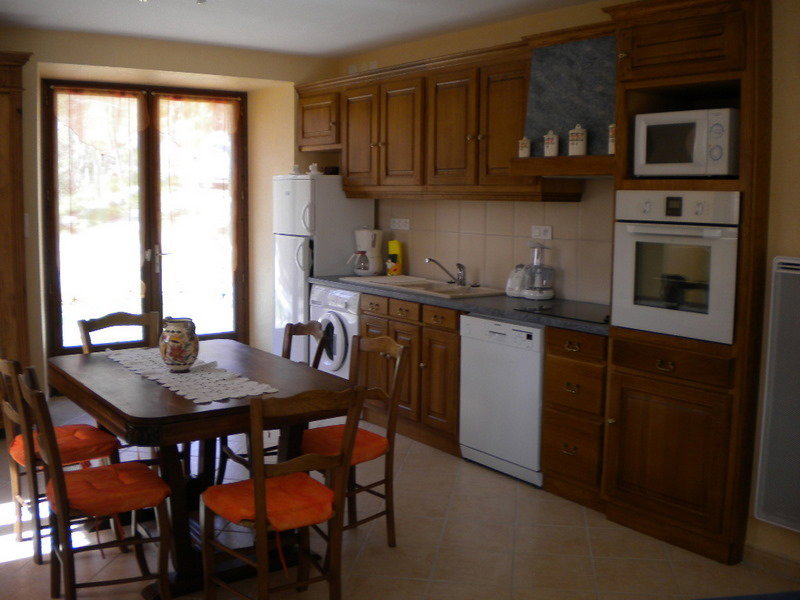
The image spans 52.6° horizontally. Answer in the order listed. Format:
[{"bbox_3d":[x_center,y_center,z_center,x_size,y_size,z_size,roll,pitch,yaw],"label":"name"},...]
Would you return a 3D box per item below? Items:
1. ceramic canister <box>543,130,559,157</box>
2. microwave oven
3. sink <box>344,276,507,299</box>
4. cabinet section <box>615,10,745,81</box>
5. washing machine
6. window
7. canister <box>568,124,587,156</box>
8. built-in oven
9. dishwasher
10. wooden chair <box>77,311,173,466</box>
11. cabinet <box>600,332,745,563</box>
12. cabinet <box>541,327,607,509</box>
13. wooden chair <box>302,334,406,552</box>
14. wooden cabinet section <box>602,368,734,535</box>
[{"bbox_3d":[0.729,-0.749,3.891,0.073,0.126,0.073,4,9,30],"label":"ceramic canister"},{"bbox_3d":[1.272,-0.634,3.382,0.350,0.274,0.450,-5,9,-37],"label":"microwave oven"},{"bbox_3d":[0.149,-0.015,5.043,0.481,0.154,1.146,-7,10,-37],"label":"sink"},{"bbox_3d":[1.318,-1.030,3.408,0.560,0.222,0.590,-6,9,-37],"label":"cabinet section"},{"bbox_3d":[-0.220,0.316,5.599,0.555,0.835,0.588,-7,10,-37],"label":"washing machine"},{"bbox_3d":[-1.947,-0.539,6.352,1.674,2.265,0.090,-5,9,-37],"label":"window"},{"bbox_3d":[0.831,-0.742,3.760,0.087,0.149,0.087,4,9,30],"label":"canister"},{"bbox_3d":[1.322,-0.171,3.478,0.536,0.592,0.575,-7,10,-37],"label":"built-in oven"},{"bbox_3d":[0.741,0.487,4.405,0.565,0.819,0.596,-7,10,-37],"label":"dishwasher"},{"bbox_3d":[-1.249,0.525,3.867,0.430,0.850,0.420,8,10,44],"label":"wooden chair"},{"bbox_3d":[1.343,0.569,3.535,0.570,0.885,0.700,-5,9,-37],"label":"cabinet"},{"bbox_3d":[1.034,0.529,4.007,0.555,0.843,0.387,-7,10,-37],"label":"cabinet"},{"bbox_3d":[-0.240,0.604,3.350,0.430,0.850,0.410,-5,9,-39],"label":"wooden chair"},{"bbox_3d":[1.329,0.615,3.628,0.560,0.595,0.595,-6,9,-37],"label":"wooden cabinet section"}]

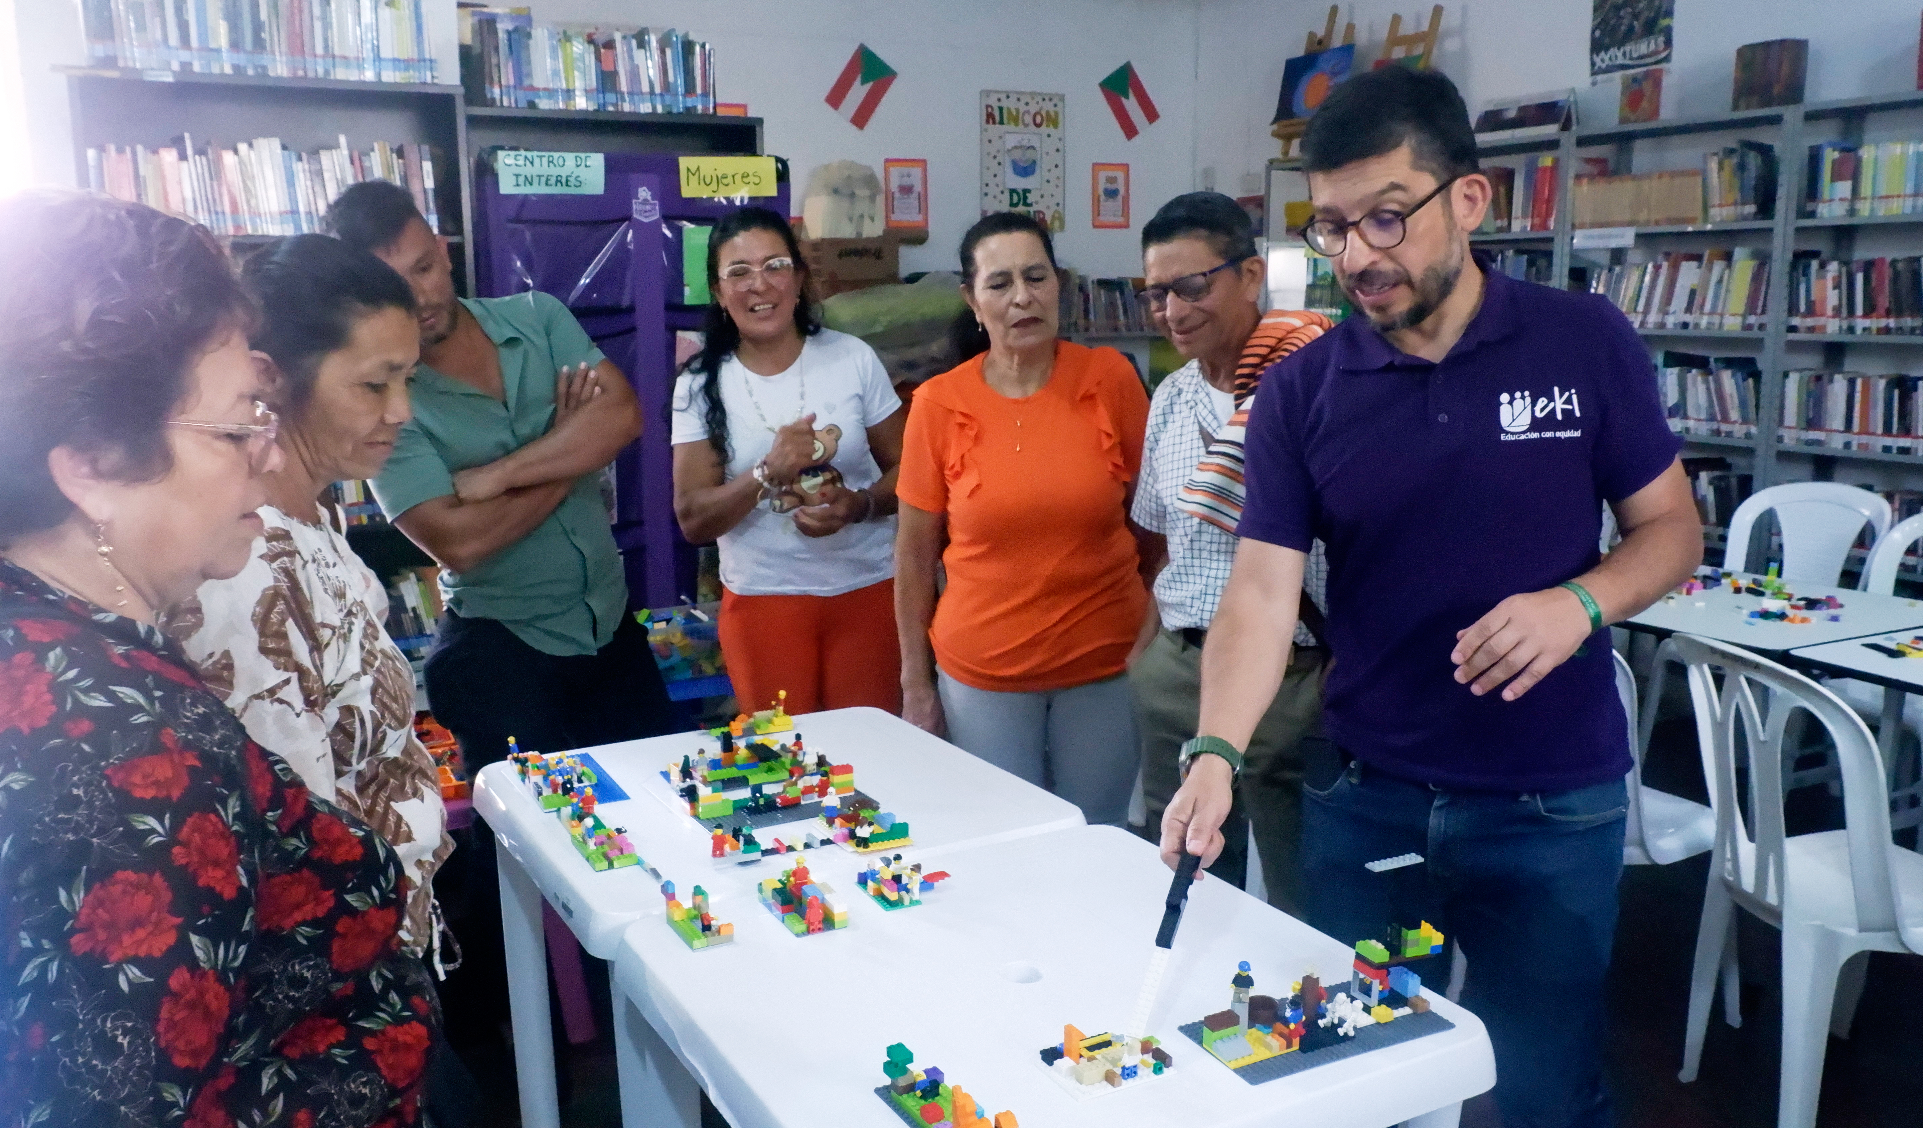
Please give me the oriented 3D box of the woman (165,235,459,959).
[{"bbox_3d":[-0.778,0.384,1.783,0.380,1.530,0.440,2,11,14],"label":"woman"}]

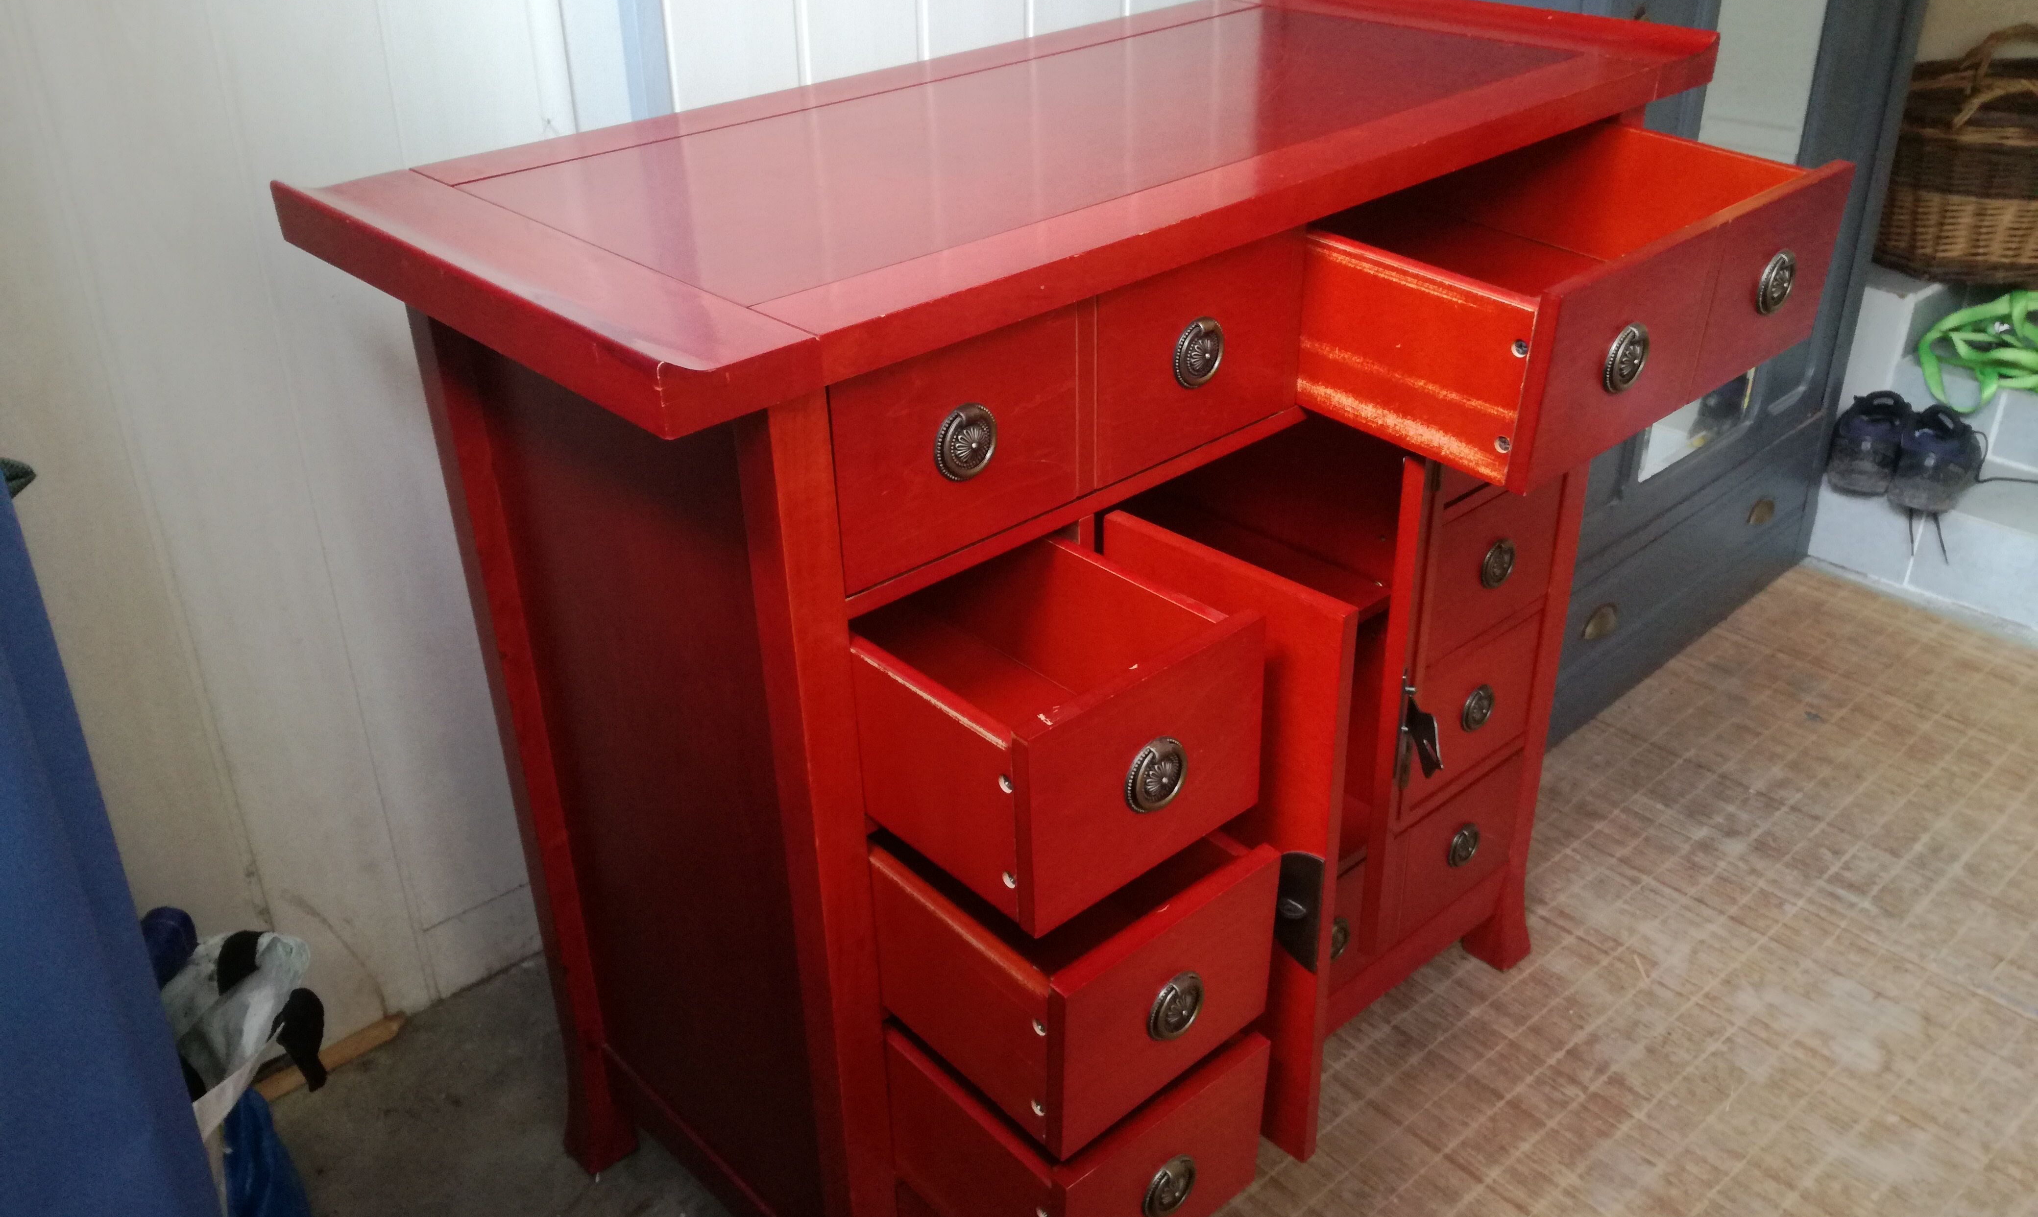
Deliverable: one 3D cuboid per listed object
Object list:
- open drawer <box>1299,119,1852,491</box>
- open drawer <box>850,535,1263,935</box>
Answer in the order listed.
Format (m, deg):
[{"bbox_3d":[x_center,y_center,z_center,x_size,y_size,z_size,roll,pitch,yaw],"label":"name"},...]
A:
[{"bbox_3d":[0.383,-0.293,1.322,0.431,0.146,0.409,-25,39,-35],"label":"open drawer"},{"bbox_3d":[-0.038,0.039,1.103,0.199,0.144,0.383,-25,36,-34],"label":"open drawer"}]

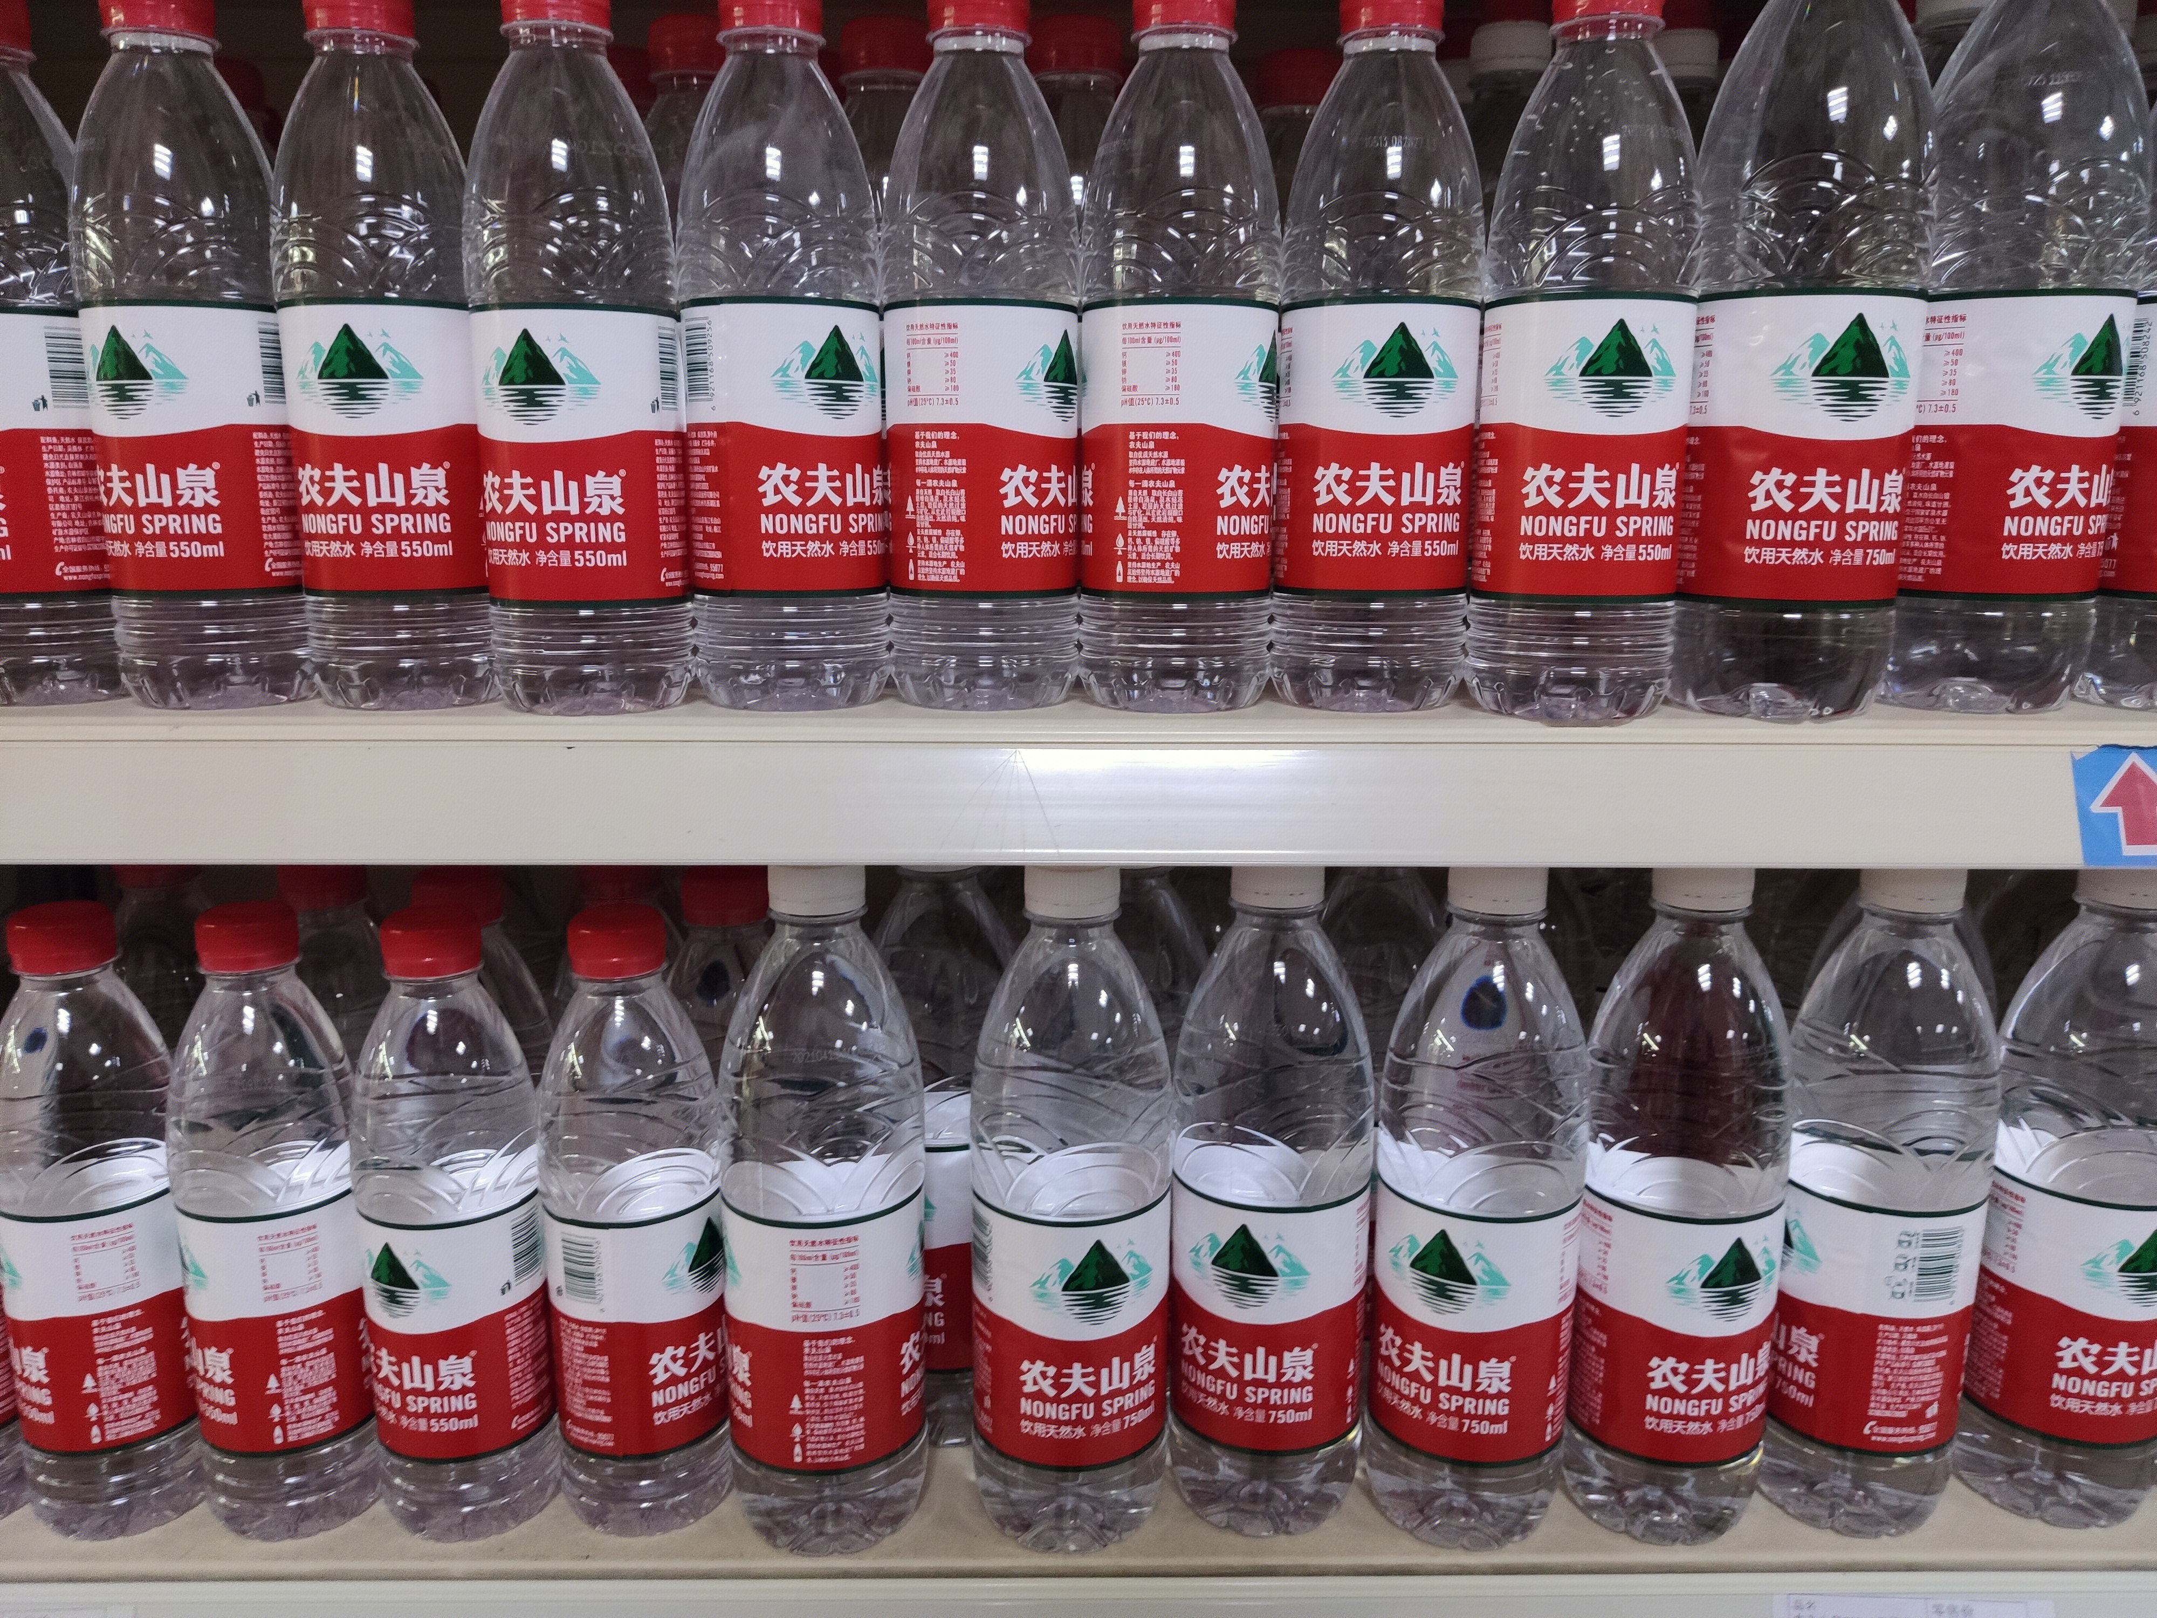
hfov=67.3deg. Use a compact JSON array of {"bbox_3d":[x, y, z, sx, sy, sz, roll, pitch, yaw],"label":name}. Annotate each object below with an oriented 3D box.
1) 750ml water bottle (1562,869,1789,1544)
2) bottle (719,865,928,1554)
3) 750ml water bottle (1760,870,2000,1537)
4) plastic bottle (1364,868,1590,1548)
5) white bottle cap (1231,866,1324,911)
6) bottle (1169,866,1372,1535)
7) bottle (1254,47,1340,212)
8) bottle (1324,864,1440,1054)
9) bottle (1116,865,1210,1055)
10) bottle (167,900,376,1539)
[{"bbox_3d":[0.225,0.141,0.604,0.073,0.259,0.073,-2,12,-10],"label":"750ml water bottle"},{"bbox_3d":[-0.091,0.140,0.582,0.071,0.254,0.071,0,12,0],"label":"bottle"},{"bbox_3d":[0.302,0.140,0.610,0.073,0.259,0.073,6,13,27],"label":"750ml water bottle"},{"bbox_3d":[0.149,0.141,0.603,0.073,0.259,0.073,8,14,33],"label":"plastic bottle"},{"bbox_3d":[0.073,0.023,0.587,0.034,0.019,0.034,2,11,7],"label":"white bottle cap"},{"bbox_3d":[0.071,0.138,0.593,0.071,0.254,0.071,0,12,0],"label":"bottle"},{"bbox_3d":[0.085,-0.172,0.642,0.065,0.230,0.065,0,12,0],"label":"bottle"},{"bbox_3d":[0.123,0.125,0.682,0.073,0.259,0.073,2,12,11],"label":"bottle"},{"bbox_3d":[0.019,0.126,0.652,0.071,0.254,0.071,0,12,0],"label":"bottle"},{"bbox_3d":[-0.296,0.148,0.598,0.065,0.230,0.065,0,12,0],"label":"bottle"}]

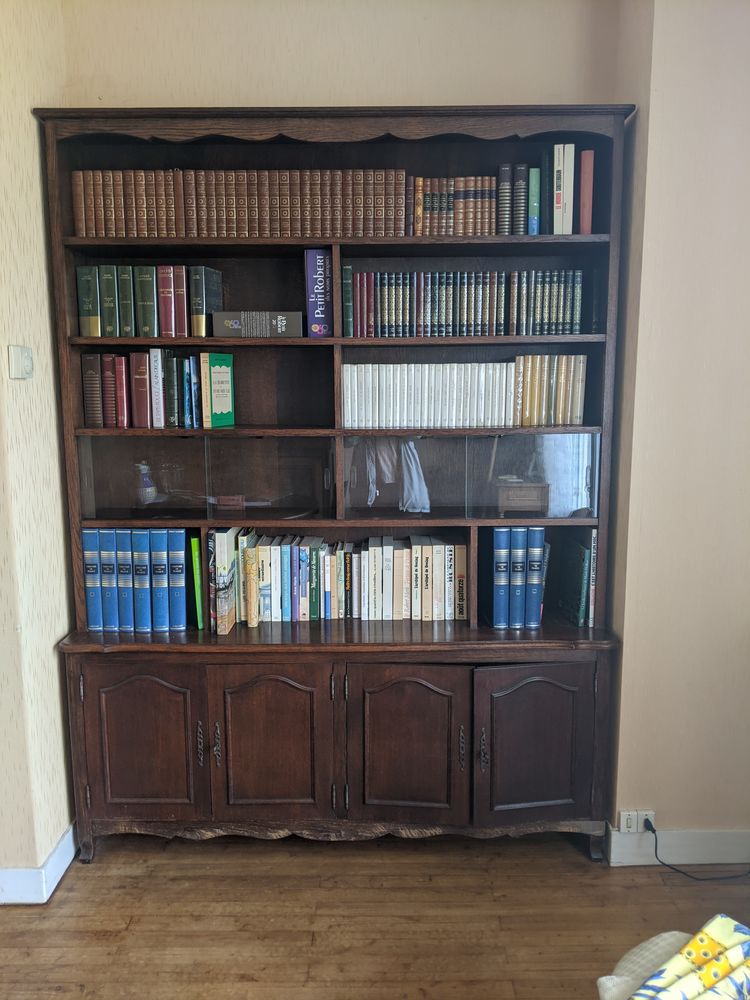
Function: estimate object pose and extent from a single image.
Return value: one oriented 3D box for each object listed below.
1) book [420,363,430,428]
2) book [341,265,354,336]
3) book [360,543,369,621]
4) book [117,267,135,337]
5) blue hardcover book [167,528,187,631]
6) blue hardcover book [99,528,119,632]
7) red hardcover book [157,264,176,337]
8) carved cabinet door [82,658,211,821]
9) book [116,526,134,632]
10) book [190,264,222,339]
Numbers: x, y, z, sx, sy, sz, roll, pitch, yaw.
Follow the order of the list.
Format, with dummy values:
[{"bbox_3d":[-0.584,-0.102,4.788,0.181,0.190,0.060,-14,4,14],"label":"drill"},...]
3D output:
[{"bbox_3d":[0.136,-0.289,2.161,0.022,0.171,0.115,0,9,0],"label":"book"},{"bbox_3d":[-0.071,-0.533,2.131,0.024,0.183,0.120,0,8,0],"label":"book"},{"bbox_3d":[-0.028,0.241,2.330,0.021,0.206,0.128,0,8,0],"label":"book"},{"bbox_3d":[-0.646,-0.523,2.087,0.036,0.179,0.125,0,9,0],"label":"book"},{"bbox_3d":[-0.589,0.224,2.435,0.050,0.311,0.215,0,9,0],"label":"blue hardcover book"},{"bbox_3d":[-0.715,0.202,2.196,0.047,0.284,0.210,0,9,0],"label":"blue hardcover book"},{"bbox_3d":[-0.565,-0.546,2.180,0.040,0.189,0.130,0,8,0],"label":"red hardcover book"},{"bbox_3d":[-0.625,0.669,2.164,0.339,0.457,0.024,0,8,0],"label":"carved cabinet door"},{"bbox_3d":[-0.672,0.202,2.196,0.047,0.285,0.210,0,9,0],"label":"book"},{"bbox_3d":[-0.466,-0.546,2.179,0.038,0.187,0.130,1,9,11],"label":"book"}]

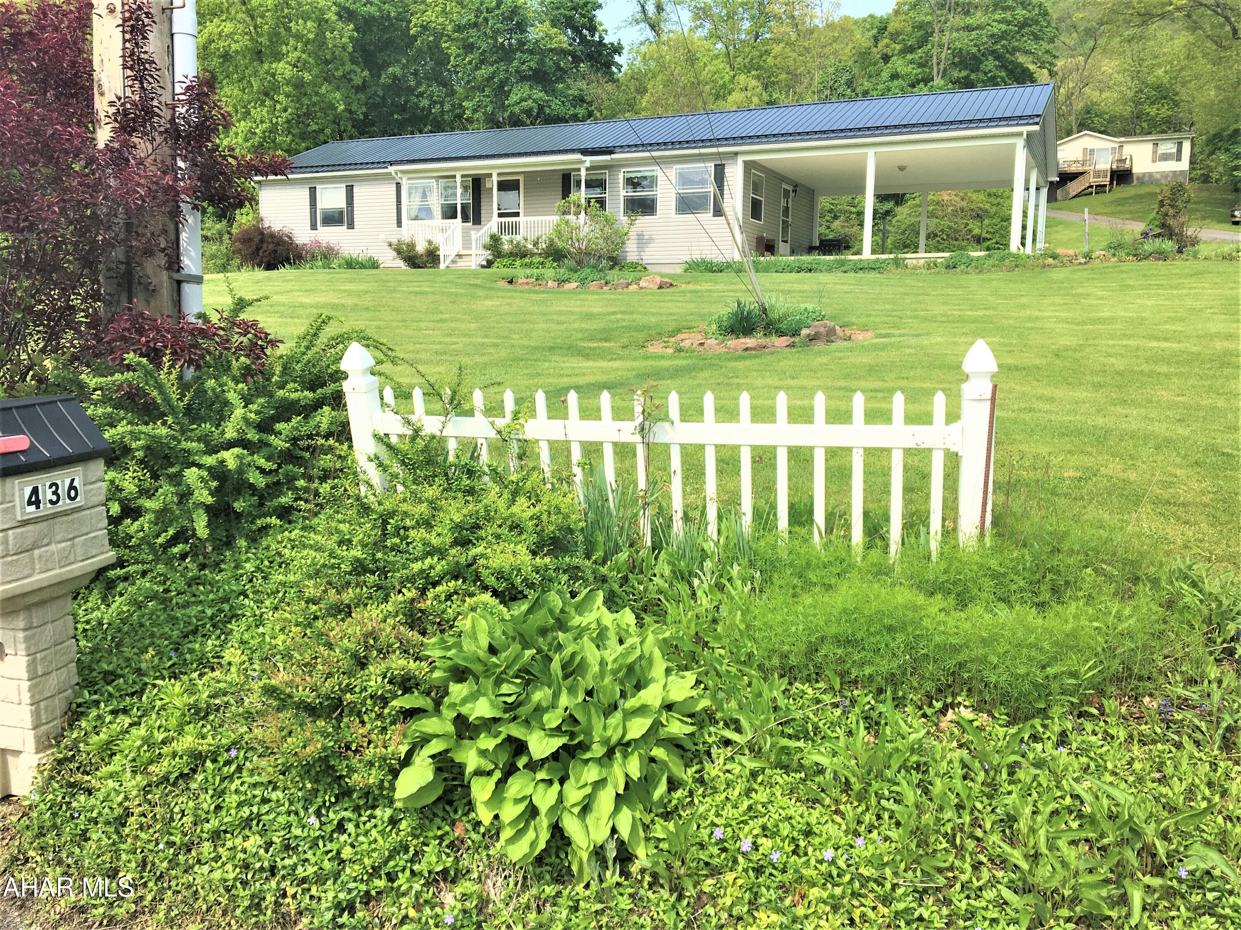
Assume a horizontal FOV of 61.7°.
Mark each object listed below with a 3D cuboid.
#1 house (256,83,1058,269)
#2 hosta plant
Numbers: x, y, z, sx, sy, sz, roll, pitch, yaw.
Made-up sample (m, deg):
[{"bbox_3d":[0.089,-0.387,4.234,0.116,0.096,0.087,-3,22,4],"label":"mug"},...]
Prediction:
[{"bbox_3d":[0.292,-8.445,33.072,24.716,5.199,8.973,4,8,26],"label":"house"},{"bbox_3d":[-0.218,0.781,3.147,0.932,0.640,0.885,1,7,-4],"label":"hosta plant"}]

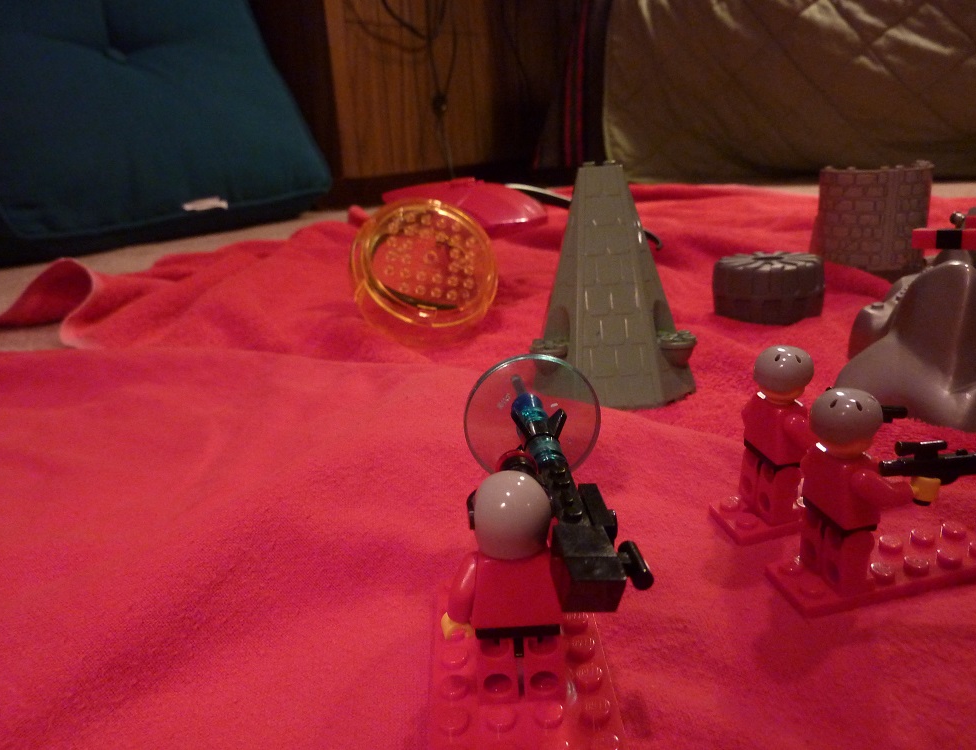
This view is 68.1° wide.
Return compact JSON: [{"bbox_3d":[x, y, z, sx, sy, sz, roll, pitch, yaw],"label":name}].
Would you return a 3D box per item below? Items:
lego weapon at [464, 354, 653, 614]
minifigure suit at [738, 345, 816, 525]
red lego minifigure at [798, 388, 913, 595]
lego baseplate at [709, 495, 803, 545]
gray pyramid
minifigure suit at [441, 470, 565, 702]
[{"bbox_3d":[0.014,0.018,0.189,0.039,0.039,0.126,-6,16,-2],"label":"lego weapon"},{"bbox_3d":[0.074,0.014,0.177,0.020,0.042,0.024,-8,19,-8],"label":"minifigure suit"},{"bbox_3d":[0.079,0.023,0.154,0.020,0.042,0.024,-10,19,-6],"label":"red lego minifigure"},{"bbox_3d":[0.075,0.035,0.184,0.032,0.005,0.016,-8,19,-8],"label":"lego baseplate"},{"bbox_3d":[0.046,-0.036,0.278,0.064,0.088,0.048,-3,17,9],"label":"gray pyramid"},{"bbox_3d":[0.003,0.035,0.125,0.025,0.042,0.018,-5,18,0],"label":"minifigure suit"}]

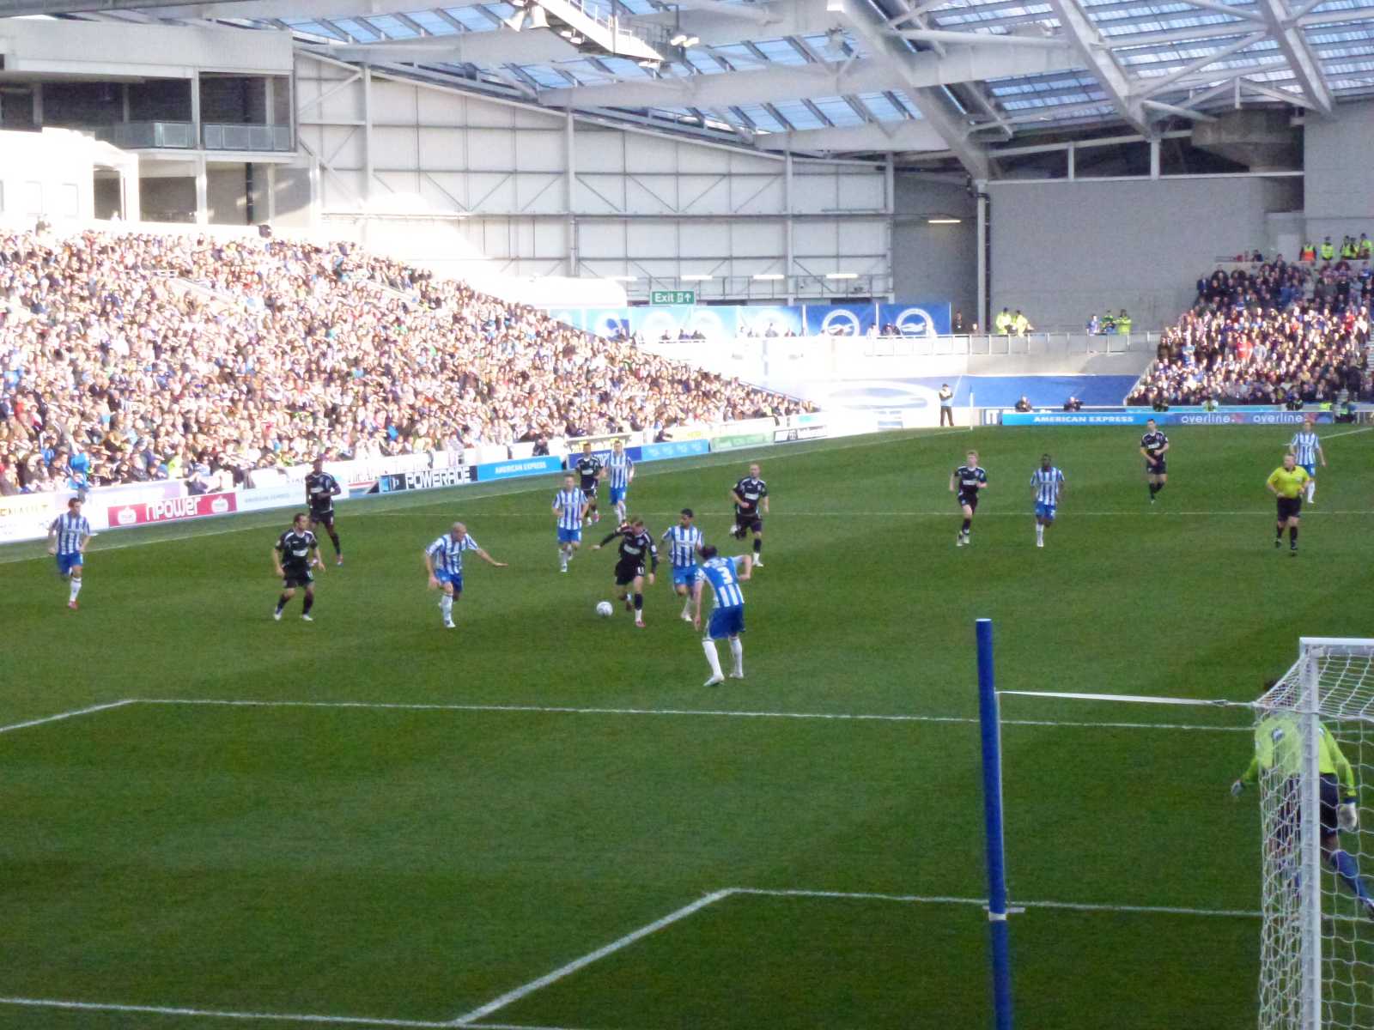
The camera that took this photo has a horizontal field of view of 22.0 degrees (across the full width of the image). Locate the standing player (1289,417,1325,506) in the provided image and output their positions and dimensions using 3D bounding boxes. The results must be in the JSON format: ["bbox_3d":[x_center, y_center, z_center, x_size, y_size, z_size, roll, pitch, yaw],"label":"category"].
[{"bbox_3d":[13.724,-1.169,78.139,0.800,1.861,0.500,0,3,13],"label":"standing player"}]

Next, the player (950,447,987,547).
[{"bbox_3d":[5.261,-0.308,66.089,0.700,1.770,0.700,0,3,7],"label":"player"}]

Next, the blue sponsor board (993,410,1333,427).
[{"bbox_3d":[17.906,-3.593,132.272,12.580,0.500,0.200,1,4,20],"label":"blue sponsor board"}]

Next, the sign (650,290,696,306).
[{"bbox_3d":[-0.563,-8.975,146.000,1.860,0.630,0.100,0,3,0],"label":"sign"}]

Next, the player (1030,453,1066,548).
[{"bbox_3d":[6.672,-0.258,65.201,0.620,1.724,0.750,0,3,6],"label":"player"}]

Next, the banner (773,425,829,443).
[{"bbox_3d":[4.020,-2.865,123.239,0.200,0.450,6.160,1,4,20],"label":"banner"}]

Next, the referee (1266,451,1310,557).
[{"bbox_3d":[10.616,-0.185,62.333,0.750,1.790,0.620,0,3,-2],"label":"referee"}]

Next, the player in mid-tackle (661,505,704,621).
[{"bbox_3d":[-0.062,0.719,50.901,0.620,1.624,0.750,0,3,12],"label":"player in mid-tackle"}]

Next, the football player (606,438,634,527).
[{"bbox_3d":[-1.400,-0.677,74.316,0.610,1.807,0.650,-1,3,-5],"label":"football player"}]

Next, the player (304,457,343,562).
[{"bbox_3d":[-6.568,-0.065,63.954,0.650,1.907,0.650,1,4,30],"label":"player"}]

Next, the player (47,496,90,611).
[{"bbox_3d":[-9.600,0.593,54.945,0.650,1.736,0.750,-1,4,-14],"label":"player"}]

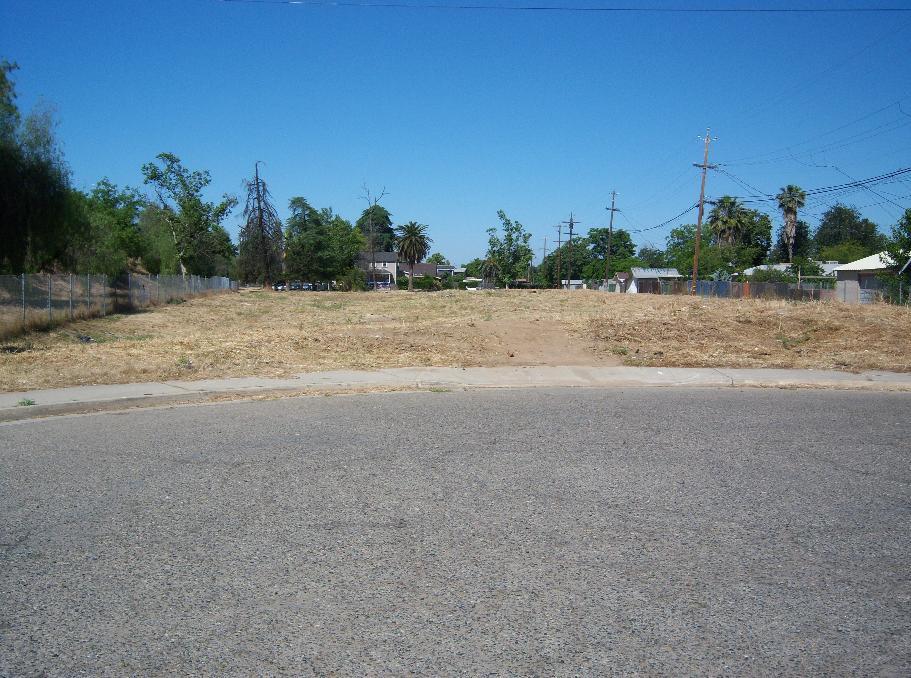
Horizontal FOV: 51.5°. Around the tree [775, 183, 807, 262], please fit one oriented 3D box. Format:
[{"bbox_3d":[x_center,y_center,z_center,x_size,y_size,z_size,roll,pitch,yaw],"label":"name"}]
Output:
[{"bbox_3d":[43.390,-13.040,122.000,3.870,13.820,3.900,0,4,2],"label":"tree"}]

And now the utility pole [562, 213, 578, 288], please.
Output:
[{"bbox_3d":[18.787,-14.342,154.406,2.800,12.580,0.500,0,4,2],"label":"utility pole"}]

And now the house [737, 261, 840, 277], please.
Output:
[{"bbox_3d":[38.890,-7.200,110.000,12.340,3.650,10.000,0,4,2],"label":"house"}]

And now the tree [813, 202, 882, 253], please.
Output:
[{"bbox_3d":[49.691,-11.549,119.513,9.200,11.360,8.800,0,4,2],"label":"tree"}]

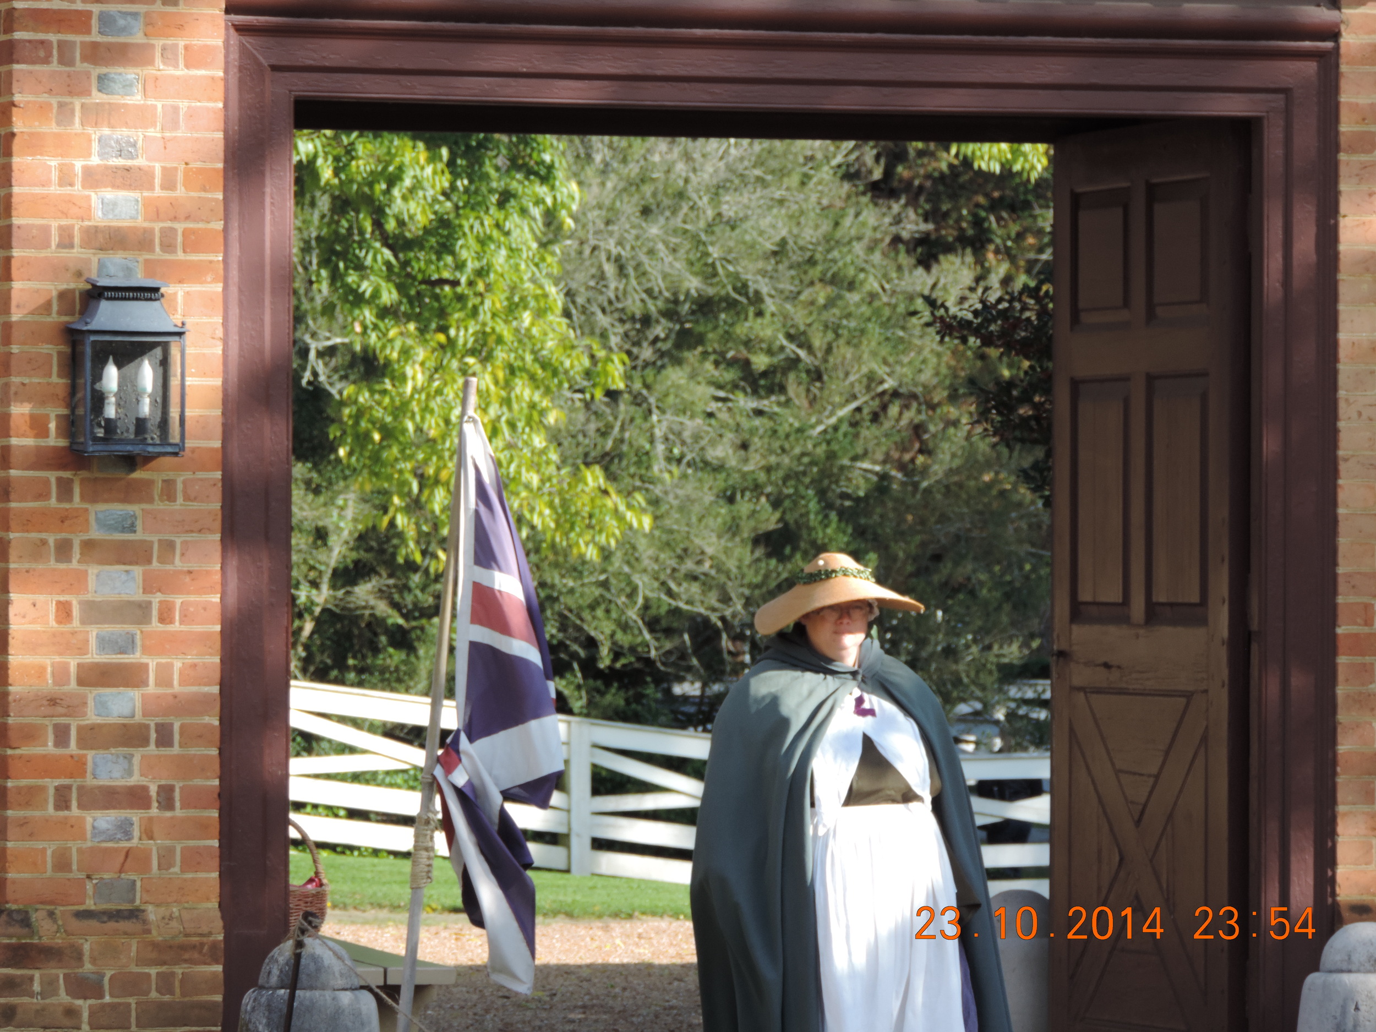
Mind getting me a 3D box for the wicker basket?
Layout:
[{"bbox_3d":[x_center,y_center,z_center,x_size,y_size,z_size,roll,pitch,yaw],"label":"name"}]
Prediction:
[{"bbox_3d":[-1.158,0.998,24.600,0.330,0.355,0.280,0,-1,-12],"label":"wicker basket"}]

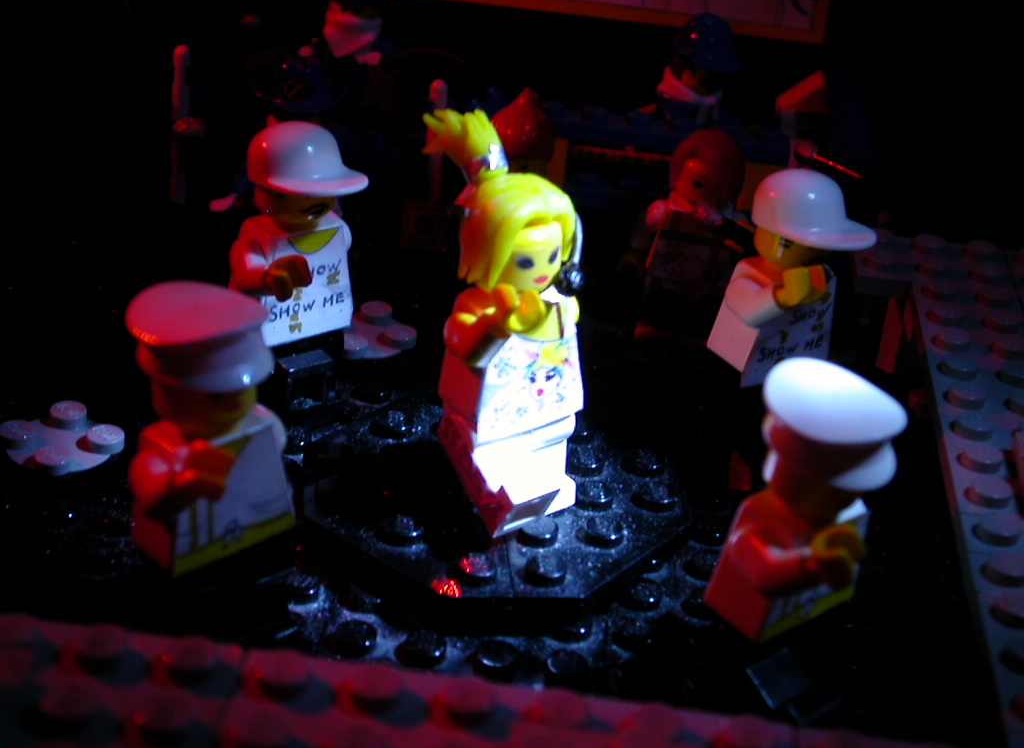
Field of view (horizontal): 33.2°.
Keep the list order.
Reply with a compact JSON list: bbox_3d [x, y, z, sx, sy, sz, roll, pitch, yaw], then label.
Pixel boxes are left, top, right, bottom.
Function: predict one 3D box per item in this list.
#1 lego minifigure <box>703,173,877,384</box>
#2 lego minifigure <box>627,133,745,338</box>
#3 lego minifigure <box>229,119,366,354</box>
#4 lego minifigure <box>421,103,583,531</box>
[{"bbox_3d":[0.037,-0.007,0.230,0.023,0.042,0.020,-15,35,-33],"label":"lego minifigure"},{"bbox_3d":[0.028,-0.021,0.265,0.024,0.035,0.015,13,29,14],"label":"lego minifigure"},{"bbox_3d":[-0.028,-0.012,0.229,0.023,0.042,0.020,-18,36,-37],"label":"lego minifigure"},{"bbox_3d":[-0.002,-0.006,0.204,0.024,0.048,0.031,-17,36,-36],"label":"lego minifigure"}]

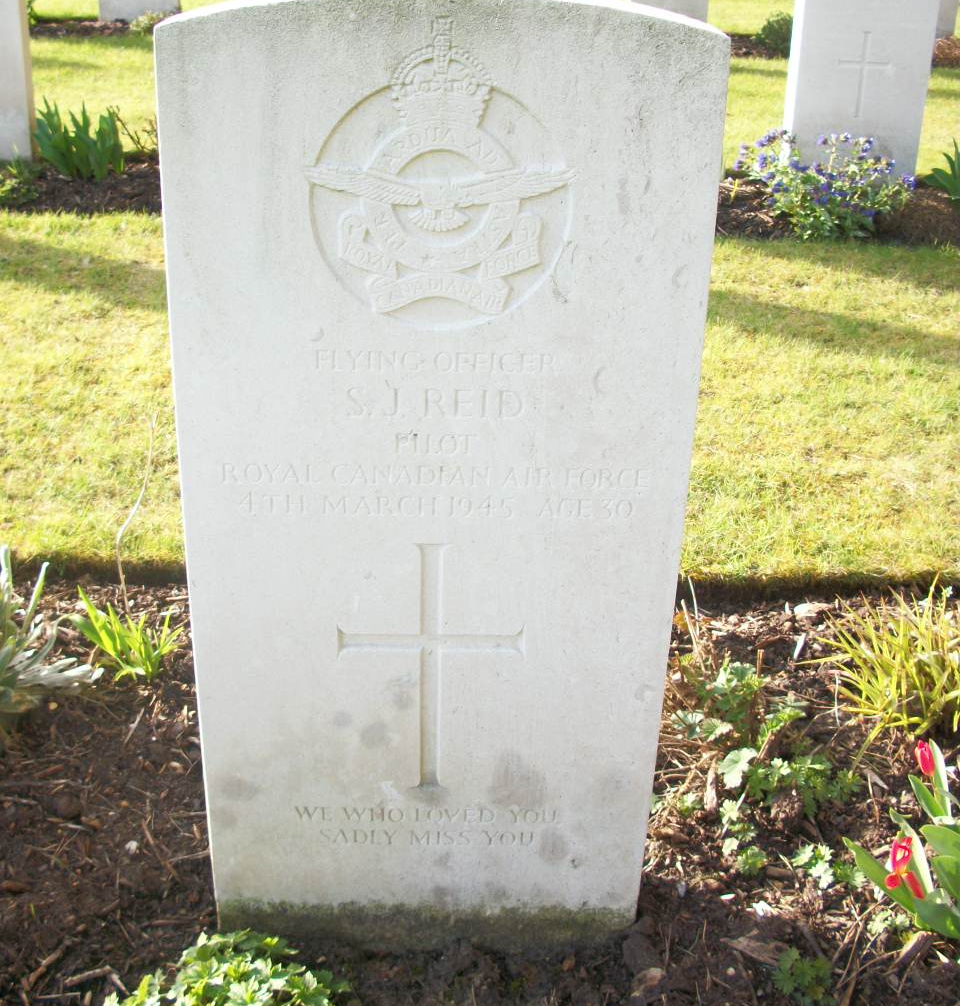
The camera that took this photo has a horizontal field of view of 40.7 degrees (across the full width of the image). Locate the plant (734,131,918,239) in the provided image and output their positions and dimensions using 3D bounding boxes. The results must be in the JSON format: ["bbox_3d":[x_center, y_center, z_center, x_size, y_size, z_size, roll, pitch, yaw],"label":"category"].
[{"bbox_3d":[0.901,-0.857,3.315,0.470,0.235,0.400,1,26,-2],"label":"plant"}]

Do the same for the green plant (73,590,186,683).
[{"bbox_3d":[-0.410,0.148,1.504,0.125,0.105,0.095,1,26,-2],"label":"green plant"}]

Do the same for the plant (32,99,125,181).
[{"bbox_3d":[-1.075,-0.977,3.462,0.235,0.200,0.180,1,26,-2],"label":"plant"}]

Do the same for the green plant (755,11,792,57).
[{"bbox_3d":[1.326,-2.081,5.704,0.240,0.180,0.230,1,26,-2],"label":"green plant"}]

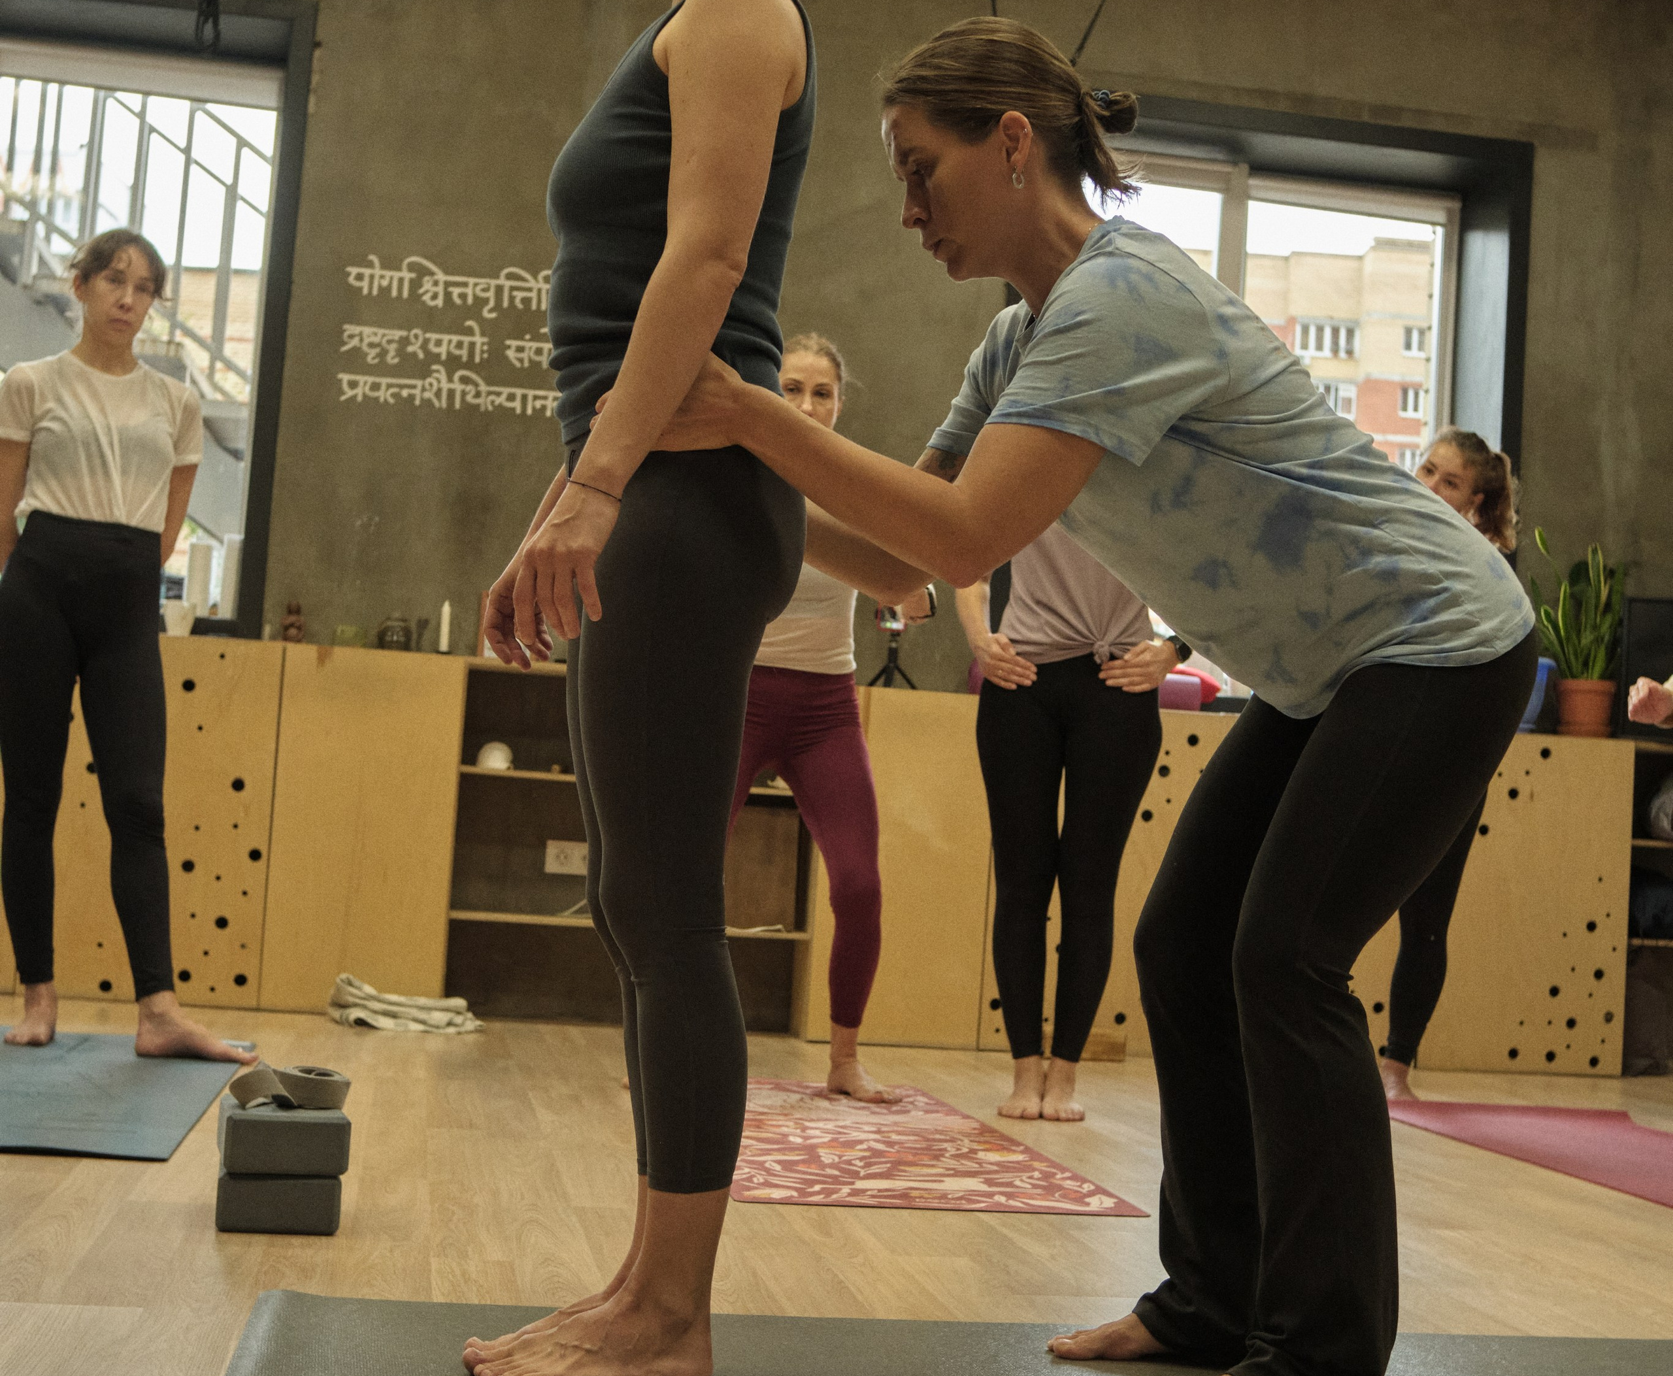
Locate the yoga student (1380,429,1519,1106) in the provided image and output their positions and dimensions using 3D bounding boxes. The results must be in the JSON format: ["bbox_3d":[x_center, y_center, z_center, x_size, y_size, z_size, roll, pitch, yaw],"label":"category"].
[{"bbox_3d":[1.446,0.178,5.864,0.460,1.620,0.340,2,-4,21],"label":"yoga student"}]

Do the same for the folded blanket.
[{"bbox_3d":[-1.092,0.796,6.172,0.400,0.120,0.240,4,-4,-9],"label":"folded blanket"}]

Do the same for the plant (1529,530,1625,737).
[{"bbox_3d":[2.199,-0.160,7.235,0.270,0.580,0.260,4,-4,-9],"label":"plant"}]

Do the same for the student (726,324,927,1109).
[{"bbox_3d":[-0.092,0.034,5.127,0.590,1.620,0.340,4,-4,-4],"label":"student"}]

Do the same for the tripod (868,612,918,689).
[{"bbox_3d":[0.157,-0.107,6.844,0.125,0.195,0.120,4,-4,-9],"label":"tripod"}]

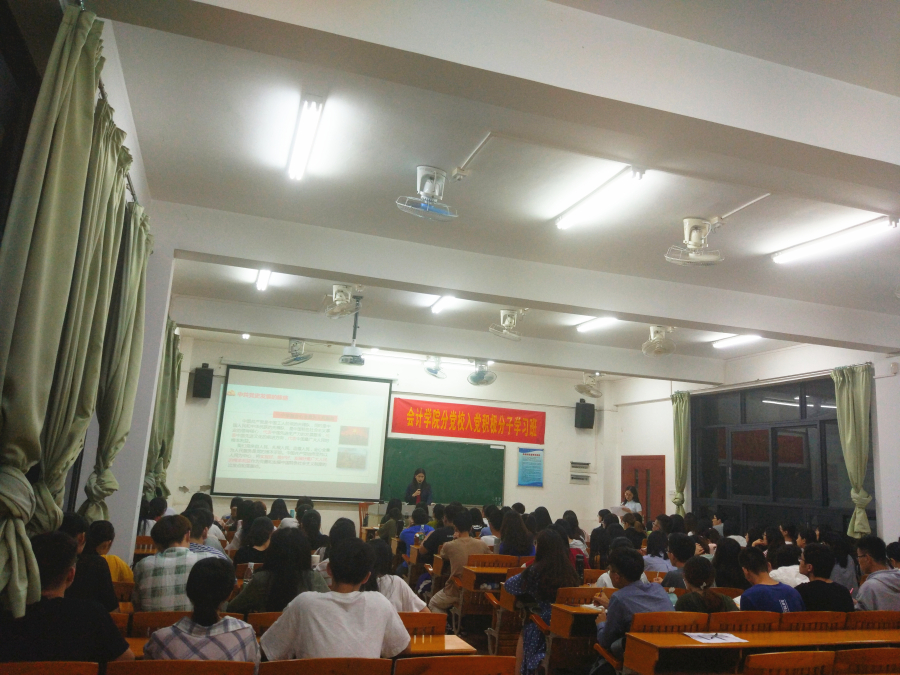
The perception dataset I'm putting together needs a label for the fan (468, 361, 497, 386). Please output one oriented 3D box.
[{"bbox_3d":[0.589,0.570,13.033,0.480,0.470,0.480,7,-12,-17],"label":"fan"}]

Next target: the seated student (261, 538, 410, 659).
[{"bbox_3d":[-0.512,1.445,2.919,0.580,1.250,0.750,7,-12,-17],"label":"seated student"}]

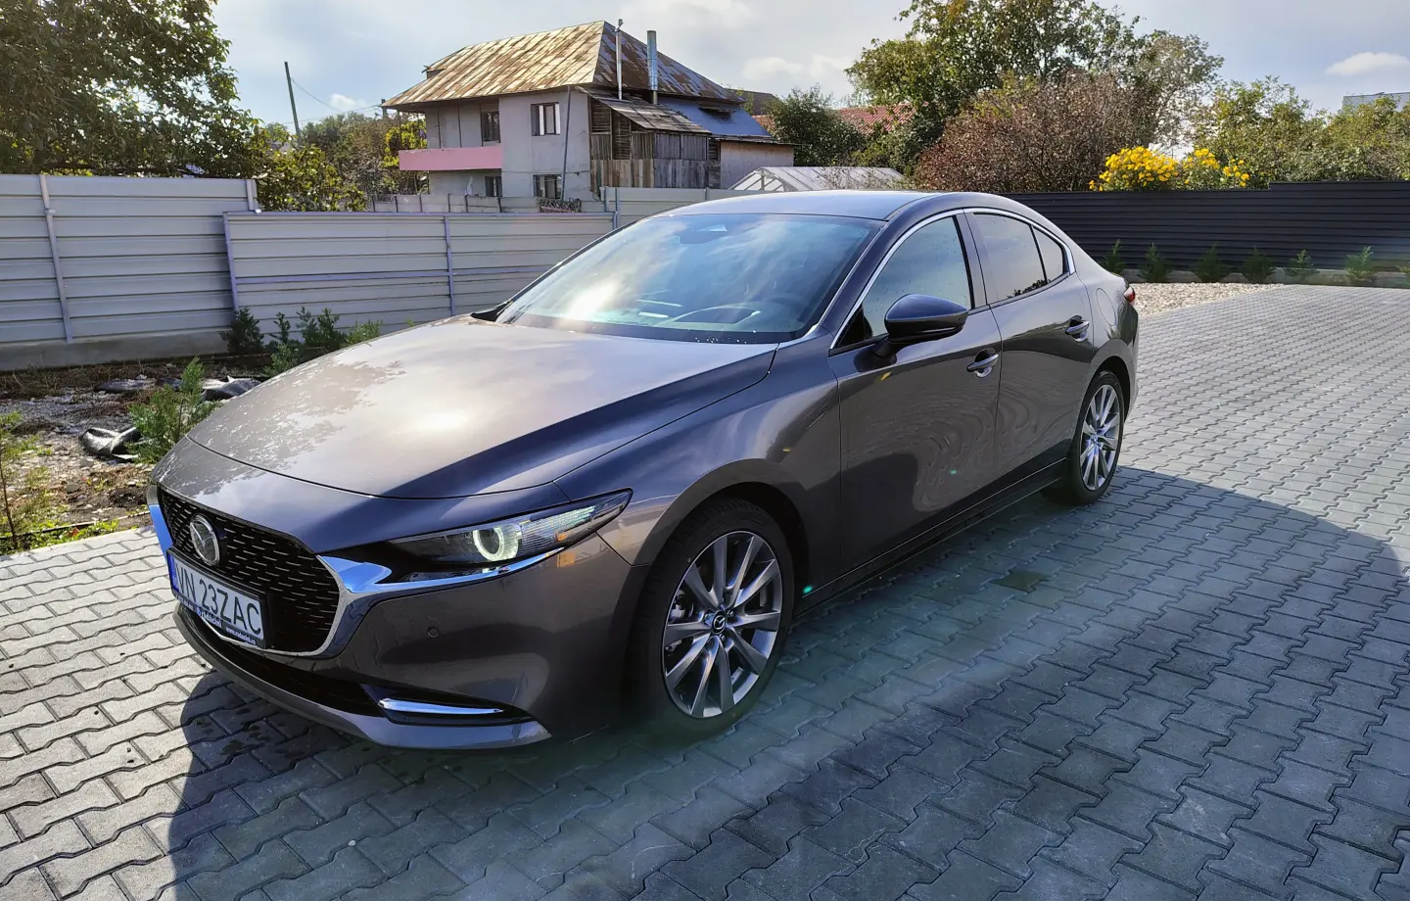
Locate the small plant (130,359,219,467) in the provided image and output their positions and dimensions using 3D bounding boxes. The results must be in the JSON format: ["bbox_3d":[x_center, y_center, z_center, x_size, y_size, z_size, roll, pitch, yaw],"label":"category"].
[{"bbox_3d":[-3.113,-0.209,5.751,0.560,0.667,0.560,-8,16,-28],"label":"small plant"}]

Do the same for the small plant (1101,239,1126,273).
[{"bbox_3d":[8.514,-3.952,20.339,0.533,0.852,0.533,6,15,22],"label":"small plant"}]

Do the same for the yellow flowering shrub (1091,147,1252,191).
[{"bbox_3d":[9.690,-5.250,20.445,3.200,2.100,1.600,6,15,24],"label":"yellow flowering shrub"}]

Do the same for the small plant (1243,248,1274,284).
[{"bbox_3d":[10.192,-3.391,18.000,0.570,0.649,0.570,7,16,28],"label":"small plant"}]

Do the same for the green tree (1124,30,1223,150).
[{"bbox_3d":[14.868,-10.426,31.243,3.600,5.600,3.600,6,15,24],"label":"green tree"}]

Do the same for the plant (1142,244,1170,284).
[{"bbox_3d":[8.536,-3.526,18.500,0.560,0.749,0.560,6,15,24],"label":"plant"}]

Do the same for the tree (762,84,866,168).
[{"bbox_3d":[3.370,-8.815,30.778,3.128,4.992,2.815,2,14,6],"label":"tree"}]

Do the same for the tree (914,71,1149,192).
[{"bbox_3d":[8.762,-7.791,26.904,6.314,4.929,5.683,5,15,17],"label":"tree"}]

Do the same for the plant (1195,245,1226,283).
[{"bbox_3d":[9.910,-3.652,19.182,0.587,0.741,0.587,7,16,26],"label":"plant"}]

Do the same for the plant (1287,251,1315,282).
[{"bbox_3d":[11.075,-3.413,18.168,0.496,0.591,0.496,9,16,30],"label":"plant"}]

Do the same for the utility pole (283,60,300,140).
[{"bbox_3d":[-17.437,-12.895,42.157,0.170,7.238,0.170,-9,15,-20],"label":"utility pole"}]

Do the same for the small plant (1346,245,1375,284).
[{"bbox_3d":[11.809,-3.325,17.600,0.540,0.693,0.540,9,16,32],"label":"small plant"}]

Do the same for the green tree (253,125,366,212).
[{"bbox_3d":[-5.871,-3.613,14.639,1.800,2.400,1.800,-6,15,-21],"label":"green tree"}]

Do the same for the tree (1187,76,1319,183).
[{"bbox_3d":[12.882,-6.590,23.385,3.091,4.336,2.782,8,16,27],"label":"tree"}]

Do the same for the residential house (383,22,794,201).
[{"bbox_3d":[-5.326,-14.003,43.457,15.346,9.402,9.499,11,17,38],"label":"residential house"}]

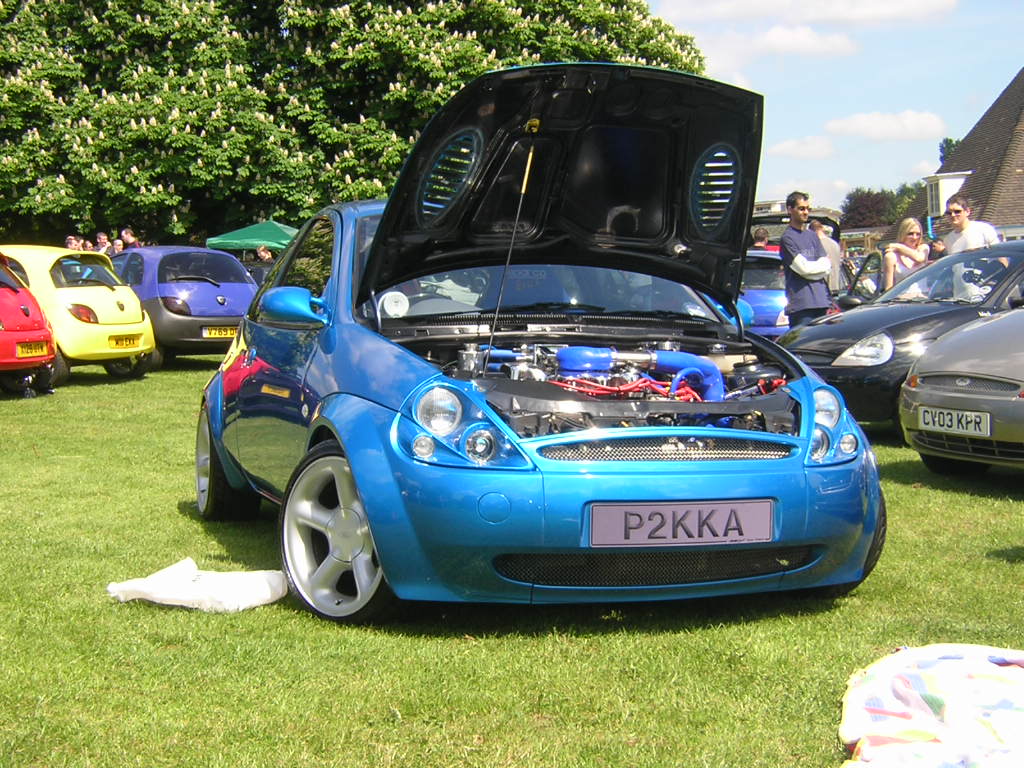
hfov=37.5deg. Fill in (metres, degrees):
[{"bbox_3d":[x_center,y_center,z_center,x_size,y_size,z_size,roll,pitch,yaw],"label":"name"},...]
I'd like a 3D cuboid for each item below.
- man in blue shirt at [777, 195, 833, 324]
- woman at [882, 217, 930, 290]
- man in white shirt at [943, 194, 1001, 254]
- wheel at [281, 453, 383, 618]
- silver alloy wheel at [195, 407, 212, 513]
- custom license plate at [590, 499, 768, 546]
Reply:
[{"bbox_3d":[2.242,-0.587,11.540,0.470,1.770,0.320,-2,3,-41],"label":"man in blue shirt"},{"bbox_3d":[3.110,-0.504,11.936,0.440,1.620,0.330,1,3,9],"label":"woman"},{"bbox_3d":[3.636,-0.618,12.040,0.520,1.780,0.340,2,3,30],"label":"man in white shirt"},{"bbox_3d":[-0.443,0.429,4.312,0.455,0.455,0.190,3,4,43],"label":"wheel"},{"bbox_3d":[-1.260,0.334,6.574,0.190,0.455,0.455,0,3,-19],"label":"silver alloy wheel"},{"bbox_3d":[0.442,0.359,3.890,0.520,0.112,0.015,1,1,-19],"label":"custom license plate"}]

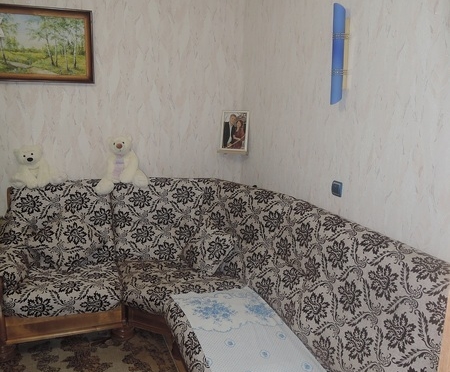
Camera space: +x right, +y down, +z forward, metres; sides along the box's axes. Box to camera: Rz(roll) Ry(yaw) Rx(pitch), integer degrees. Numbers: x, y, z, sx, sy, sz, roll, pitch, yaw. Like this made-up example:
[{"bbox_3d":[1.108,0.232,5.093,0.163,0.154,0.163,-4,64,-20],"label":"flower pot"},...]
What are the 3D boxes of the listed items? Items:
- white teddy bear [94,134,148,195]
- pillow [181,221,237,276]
[{"bbox_3d":[-0.757,-0.163,3.056,0.385,0.405,0.250,-3,12,-18],"label":"white teddy bear"},{"bbox_3d":[-0.100,0.399,2.680,0.300,0.300,0.120,38,0,18],"label":"pillow"}]

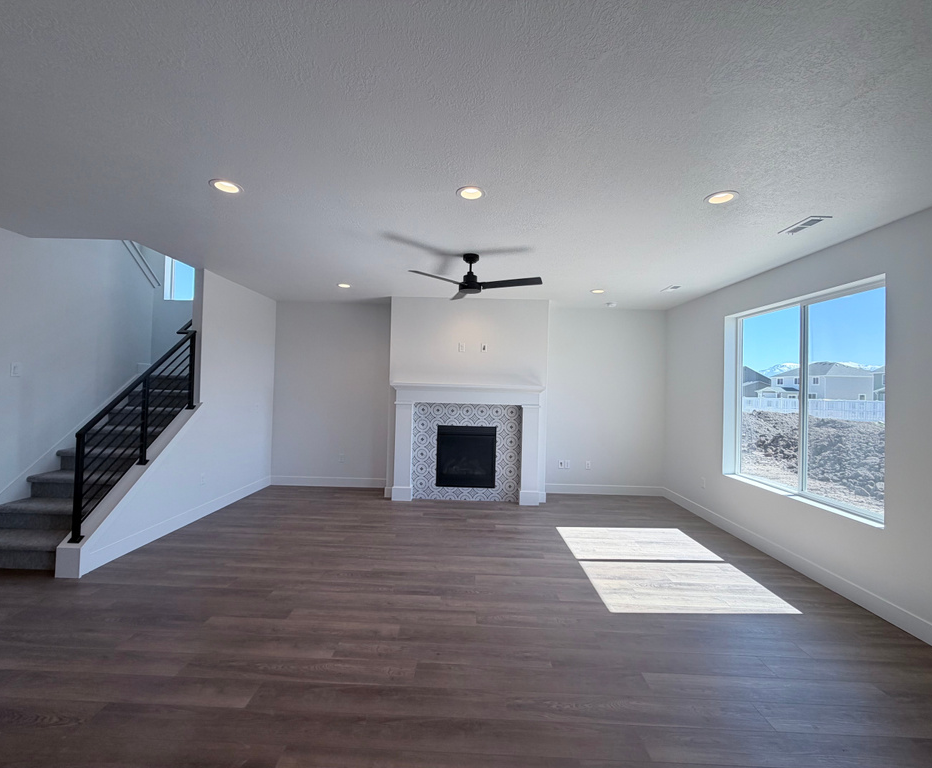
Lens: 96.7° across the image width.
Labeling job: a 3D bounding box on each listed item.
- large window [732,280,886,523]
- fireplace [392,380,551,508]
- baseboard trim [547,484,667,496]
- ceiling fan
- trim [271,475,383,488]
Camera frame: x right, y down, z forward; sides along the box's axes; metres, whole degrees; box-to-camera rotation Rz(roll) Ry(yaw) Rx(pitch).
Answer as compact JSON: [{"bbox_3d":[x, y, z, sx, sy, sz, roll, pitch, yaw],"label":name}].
[{"bbox_3d":[3.048,0.123,3.809,0.130,1.790,1.830,2,-1,0],"label":"large window"},{"bbox_3d":[0.013,0.798,5.559,2.040,1.570,0.240,2,-1,0],"label":"fireplace"},{"bbox_3d":[2.000,1.573,6.123,1.836,0.138,0.020,2,-1,0],"label":"baseboard trim"},{"bbox_3d":[0.099,-1.010,3.861,1.200,0.355,1.180,2,-1,0],"label":"ceiling fan"},{"bbox_3d":[-2.005,1.467,6.156,1.823,0.138,0.020,2,-1,0],"label":"trim"}]

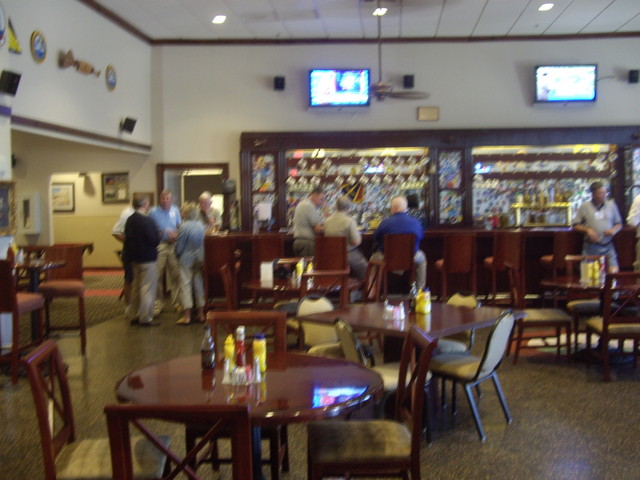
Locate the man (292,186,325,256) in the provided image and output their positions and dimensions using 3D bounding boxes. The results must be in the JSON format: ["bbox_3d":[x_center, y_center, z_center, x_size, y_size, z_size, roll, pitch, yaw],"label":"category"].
[{"bbox_3d":[-0.162,0.158,10.124,0.380,1.780,0.480,-3,4,-38],"label":"man"}]

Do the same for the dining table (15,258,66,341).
[{"bbox_3d":[-2.820,0.759,6.750,0.660,1.020,0.700,-1,3,-2],"label":"dining table"}]

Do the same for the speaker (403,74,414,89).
[{"bbox_3d":[1.547,-2.759,12.255,0.180,0.230,0.150,-1,11,-6],"label":"speaker"}]

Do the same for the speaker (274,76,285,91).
[{"bbox_3d":[-0.717,-2.780,12.496,0.180,0.230,0.150,-1,11,-6],"label":"speaker"}]

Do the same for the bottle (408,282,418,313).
[{"bbox_3d":[0.706,0.431,5.309,0.062,0.220,0.062,-1,3,0],"label":"bottle"}]

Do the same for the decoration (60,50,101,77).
[{"bbox_3d":[-3.369,-2.497,9.919,0.110,0.270,1.130,0,3,6],"label":"decoration"}]

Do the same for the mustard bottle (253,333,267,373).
[{"bbox_3d":[-0.284,0.535,3.344,0.062,0.175,0.048,0,3,5],"label":"mustard bottle"}]

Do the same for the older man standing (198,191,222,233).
[{"bbox_3d":[-1.743,0.118,11.322,0.490,1.770,0.360,2,4,40],"label":"older man standing"}]

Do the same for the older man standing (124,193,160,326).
[{"bbox_3d":[-2.308,0.268,9.177,0.320,1.720,0.470,-4,4,-44],"label":"older man standing"}]

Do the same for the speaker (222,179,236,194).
[{"bbox_3d":[-1.546,-0.914,12.000,0.200,0.220,0.190,-1,3,-10],"label":"speaker"}]

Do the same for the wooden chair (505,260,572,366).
[{"bbox_3d":[2.142,0.718,6.933,0.560,0.950,0.440,0,3,1],"label":"wooden chair"}]

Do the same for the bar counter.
[{"bbox_3d":[1.540,0.436,10.354,6.400,1.100,0.720,-1,3,3],"label":"bar counter"}]

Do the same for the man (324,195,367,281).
[{"bbox_3d":[0.365,0.105,9.666,0.600,1.420,0.750,0,3,18],"label":"man"}]

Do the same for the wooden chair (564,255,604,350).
[{"bbox_3d":[2.754,0.652,7.261,0.450,0.930,0.520,0,3,9],"label":"wooden chair"}]

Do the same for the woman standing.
[{"bbox_3d":[-1.718,0.290,9.323,0.440,1.580,0.480,-1,3,5],"label":"woman standing"}]

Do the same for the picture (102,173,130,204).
[{"bbox_3d":[-5.056,-1.272,17.456,0.690,0.770,0.040,-1,3,3],"label":"picture"}]

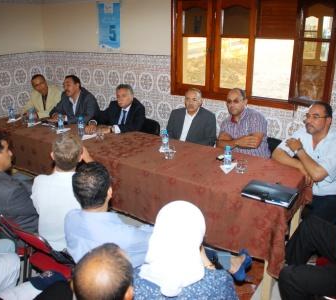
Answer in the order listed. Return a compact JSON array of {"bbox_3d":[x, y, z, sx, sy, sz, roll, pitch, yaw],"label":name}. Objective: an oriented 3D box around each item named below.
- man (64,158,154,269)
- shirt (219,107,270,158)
[{"bbox_3d":[-0.266,0.538,1.920,0.530,1.180,0.800,8,21,21],"label":"man"},{"bbox_3d":[0.596,-0.029,2.965,0.500,0.600,0.380,13,23,31],"label":"shirt"}]

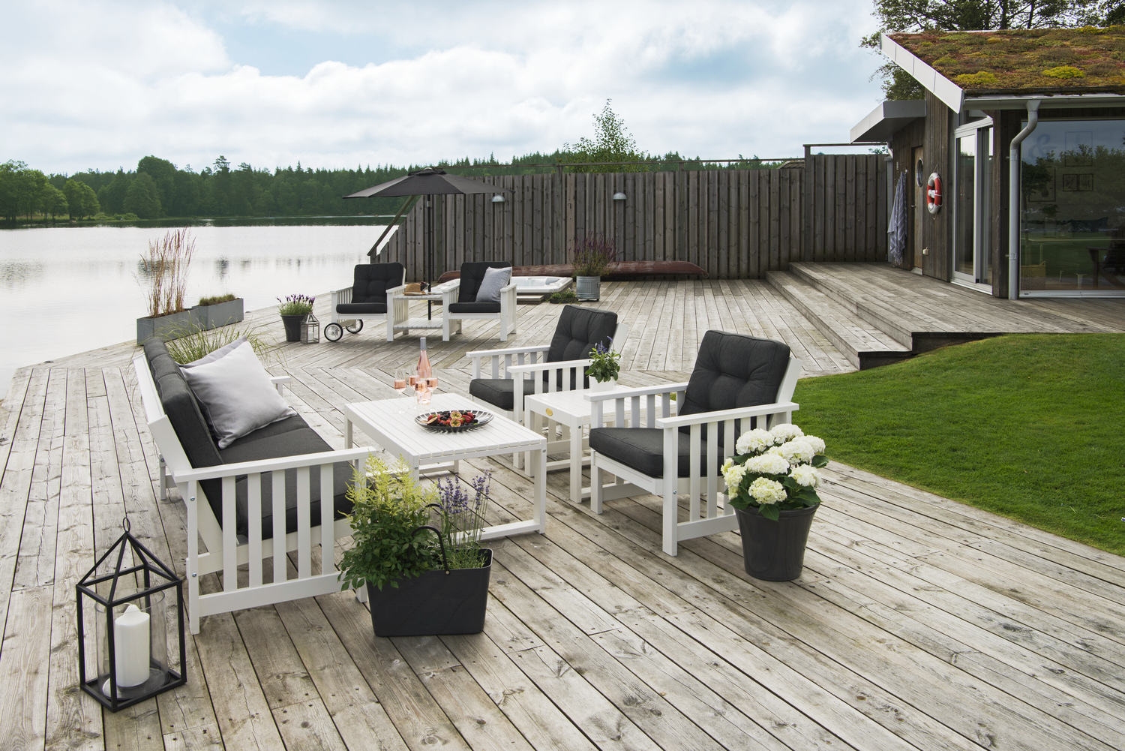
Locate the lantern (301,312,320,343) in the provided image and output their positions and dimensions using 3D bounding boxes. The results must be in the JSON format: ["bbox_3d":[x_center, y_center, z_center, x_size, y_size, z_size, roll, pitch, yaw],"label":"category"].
[{"bbox_3d":[-2.682,-0.513,9.707,0.144,0.332,0.144,-6,12,-28],"label":"lantern"}]

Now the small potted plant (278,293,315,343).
[{"bbox_3d":[-2.917,-0.629,9.847,0.396,0.508,0.384,-3,11,-16],"label":"small potted plant"}]

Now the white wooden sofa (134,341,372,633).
[{"bbox_3d":[-1.378,0.323,3.881,0.750,0.836,1.641,-5,12,-26],"label":"white wooden sofa"}]

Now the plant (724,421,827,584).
[{"bbox_3d":[0.848,0.488,3.621,0.400,0.580,0.400,0,9,0],"label":"plant"}]

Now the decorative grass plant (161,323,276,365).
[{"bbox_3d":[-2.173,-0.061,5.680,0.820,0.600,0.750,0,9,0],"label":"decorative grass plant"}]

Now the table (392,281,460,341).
[{"bbox_3d":[-1.586,-0.713,10.622,0.580,0.505,0.700,1,9,6],"label":"table"}]

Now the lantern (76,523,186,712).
[{"bbox_3d":[-1.293,0.696,2.737,0.205,0.504,0.205,8,12,39],"label":"lantern"}]

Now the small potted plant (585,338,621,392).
[{"bbox_3d":[0.229,-0.065,5.126,0.205,0.300,0.200,0,9,0],"label":"small potted plant"}]

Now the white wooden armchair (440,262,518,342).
[{"bbox_3d":[-0.888,-0.816,9.922,0.695,0.841,0.768,1,11,4],"label":"white wooden armchair"}]

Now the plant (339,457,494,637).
[{"bbox_3d":[-0.502,0.583,3.158,0.515,0.590,0.320,-1,11,-3],"label":"plant"}]

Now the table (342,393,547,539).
[{"bbox_3d":[-0.598,0.430,4.379,0.606,0.439,1.103,-6,12,-27],"label":"table"}]

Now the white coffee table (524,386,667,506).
[{"bbox_3d":[0.207,0.343,4.837,0.627,0.439,0.533,-6,12,-29],"label":"white coffee table"}]

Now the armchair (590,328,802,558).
[{"bbox_3d":[0.636,0.262,4.274,0.828,0.828,0.664,-5,11,-29],"label":"armchair"}]

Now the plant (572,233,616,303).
[{"bbox_3d":[0.520,-1.847,15.293,0.740,1.120,0.700,0,9,0],"label":"plant"}]

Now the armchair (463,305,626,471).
[{"bbox_3d":[-0.082,0.031,5.409,0.768,0.841,0.680,-5,12,-26],"label":"armchair"}]

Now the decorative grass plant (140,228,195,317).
[{"bbox_3d":[-4.487,-1.183,10.295,0.580,1.000,0.680,-1,9,-3],"label":"decorative grass plant"}]

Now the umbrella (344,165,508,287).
[{"bbox_3d":[-1.562,-1.489,10.622,1.970,1.920,1.950,1,9,6],"label":"umbrella"}]

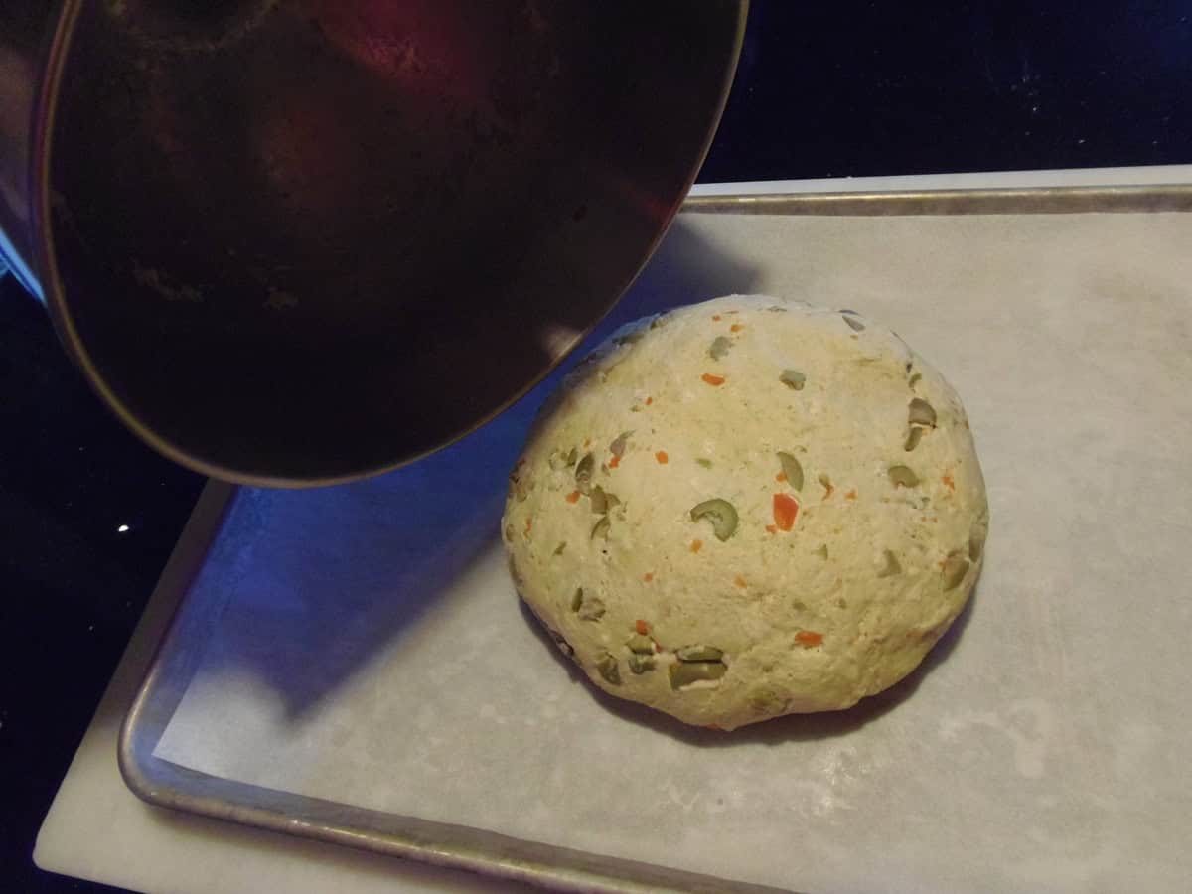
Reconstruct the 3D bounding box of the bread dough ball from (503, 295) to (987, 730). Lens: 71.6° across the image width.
[{"bbox_3d":[0.055,0.013,0.332,0.191,0.070,0.190,-7,57,10],"label":"bread dough ball"}]

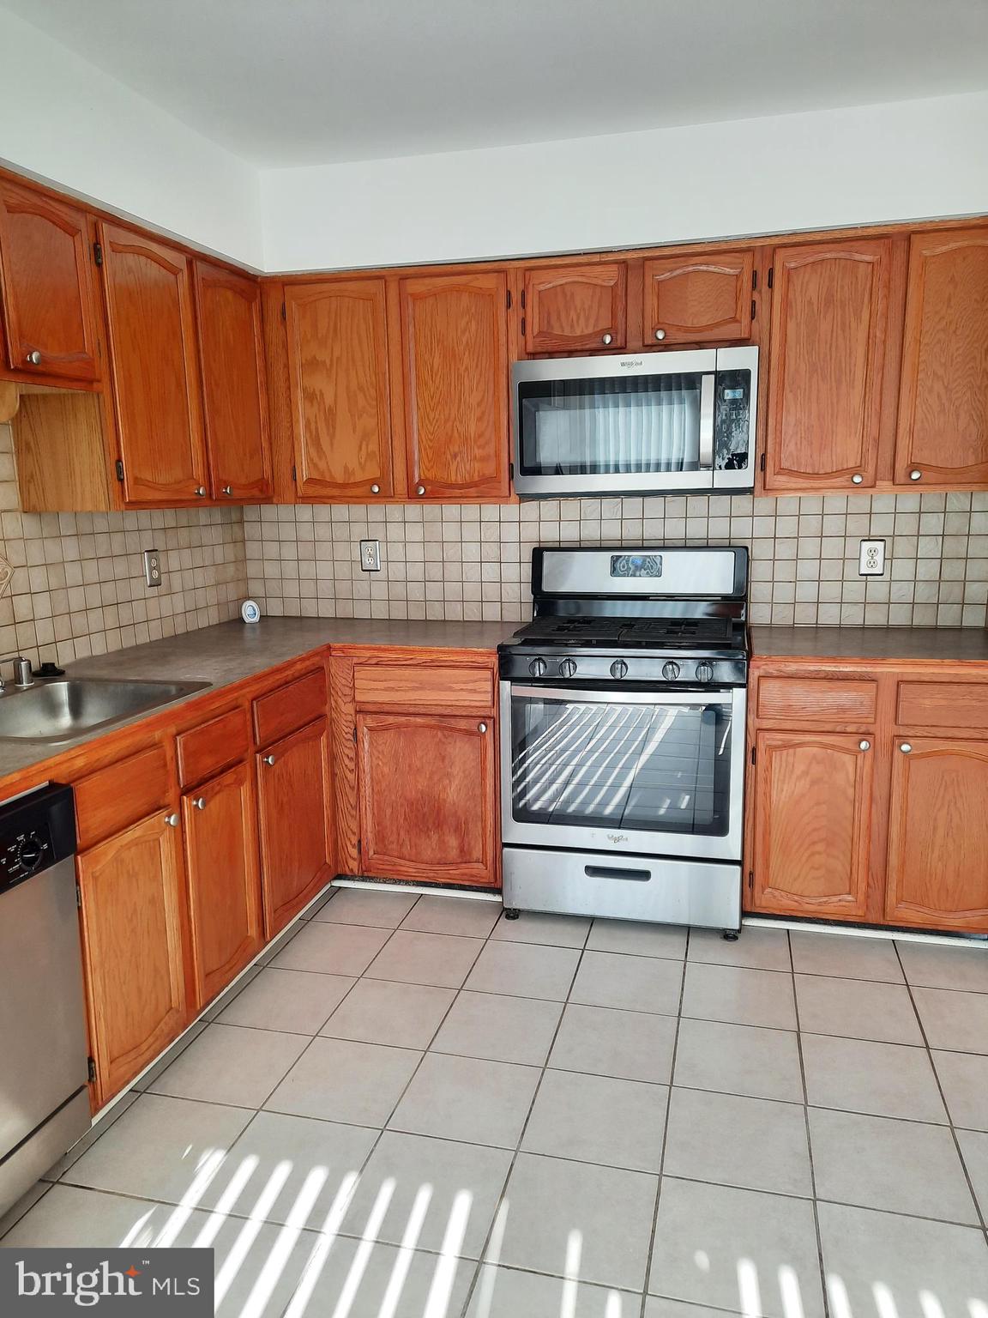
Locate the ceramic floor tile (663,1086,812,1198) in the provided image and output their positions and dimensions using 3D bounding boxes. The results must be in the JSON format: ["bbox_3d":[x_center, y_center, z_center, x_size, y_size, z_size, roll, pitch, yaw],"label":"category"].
[{"bbox_3d":[0.537,1.061,2.096,0.303,0.010,0.303,2,11,14],"label":"ceramic floor tile"}]

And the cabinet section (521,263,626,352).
[{"bbox_3d":[0.296,-1.141,3.161,0.322,0.256,0.290,2,11,14],"label":"cabinet section"}]

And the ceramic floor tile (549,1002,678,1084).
[{"bbox_3d":[0.316,0.995,2.464,0.303,0.010,0.303,2,11,14],"label":"ceramic floor tile"}]

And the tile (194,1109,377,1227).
[{"bbox_3d":[-0.433,1.091,2.040,0.303,0.010,0.303,2,11,14],"label":"tile"}]

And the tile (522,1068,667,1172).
[{"bbox_3d":[0.239,1.053,2.174,0.304,0.012,0.304,2,11,14],"label":"tile"}]

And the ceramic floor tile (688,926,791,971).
[{"bbox_3d":[0.767,0.897,2.972,0.304,0.012,0.294,2,11,14],"label":"ceramic floor tile"}]

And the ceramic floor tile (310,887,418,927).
[{"bbox_3d":[-0.426,0.860,3.278,0.304,0.012,0.294,2,11,14],"label":"ceramic floor tile"}]

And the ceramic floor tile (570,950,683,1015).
[{"bbox_3d":[0.393,0.942,2.760,0.304,0.012,0.304,2,11,14],"label":"ceramic floor tile"}]

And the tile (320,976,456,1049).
[{"bbox_3d":[-0.281,0.976,2.616,0.303,0.010,0.303,2,11,14],"label":"tile"}]

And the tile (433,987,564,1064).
[{"bbox_3d":[0.018,0.988,2.543,0.304,0.012,0.304,2,11,14],"label":"tile"}]

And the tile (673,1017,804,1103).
[{"bbox_3d":[0.613,1.004,2.386,0.303,0.010,0.303,2,11,14],"label":"tile"}]

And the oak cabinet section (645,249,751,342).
[{"bbox_3d":[0.663,-1.131,3.067,0.328,0.256,0.290,2,11,14],"label":"oak cabinet section"}]

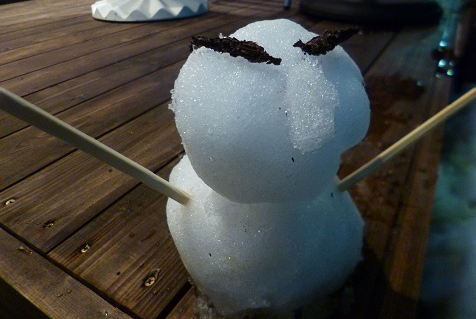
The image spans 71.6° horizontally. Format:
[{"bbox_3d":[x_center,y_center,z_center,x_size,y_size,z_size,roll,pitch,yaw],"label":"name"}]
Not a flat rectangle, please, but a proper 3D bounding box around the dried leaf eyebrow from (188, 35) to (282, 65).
[{"bbox_3d":[-0.003,-0.051,0.152,0.050,0.007,0.010,23,40,31],"label":"dried leaf eyebrow"}]

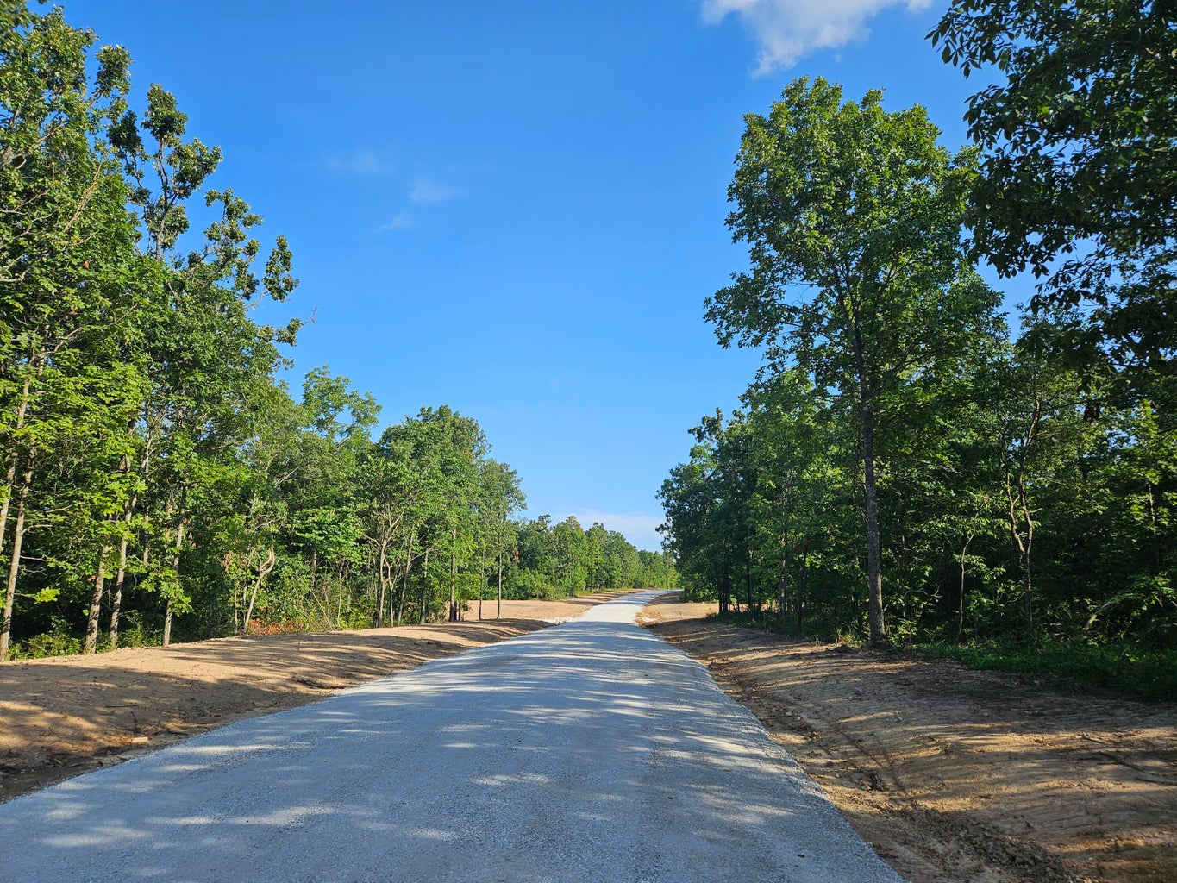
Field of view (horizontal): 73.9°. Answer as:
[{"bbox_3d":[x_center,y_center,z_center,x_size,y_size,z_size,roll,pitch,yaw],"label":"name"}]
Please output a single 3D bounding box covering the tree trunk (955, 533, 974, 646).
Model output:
[{"bbox_3d":[8.894,3.482,18.476,0.420,2.630,0.280,0,-10,0],"label":"tree trunk"}]

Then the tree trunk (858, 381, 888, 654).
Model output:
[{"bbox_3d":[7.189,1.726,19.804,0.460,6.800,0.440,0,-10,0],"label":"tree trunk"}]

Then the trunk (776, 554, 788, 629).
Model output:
[{"bbox_3d":[7.779,6.021,31.431,0.360,3.030,0.330,0,-10,0],"label":"trunk"}]

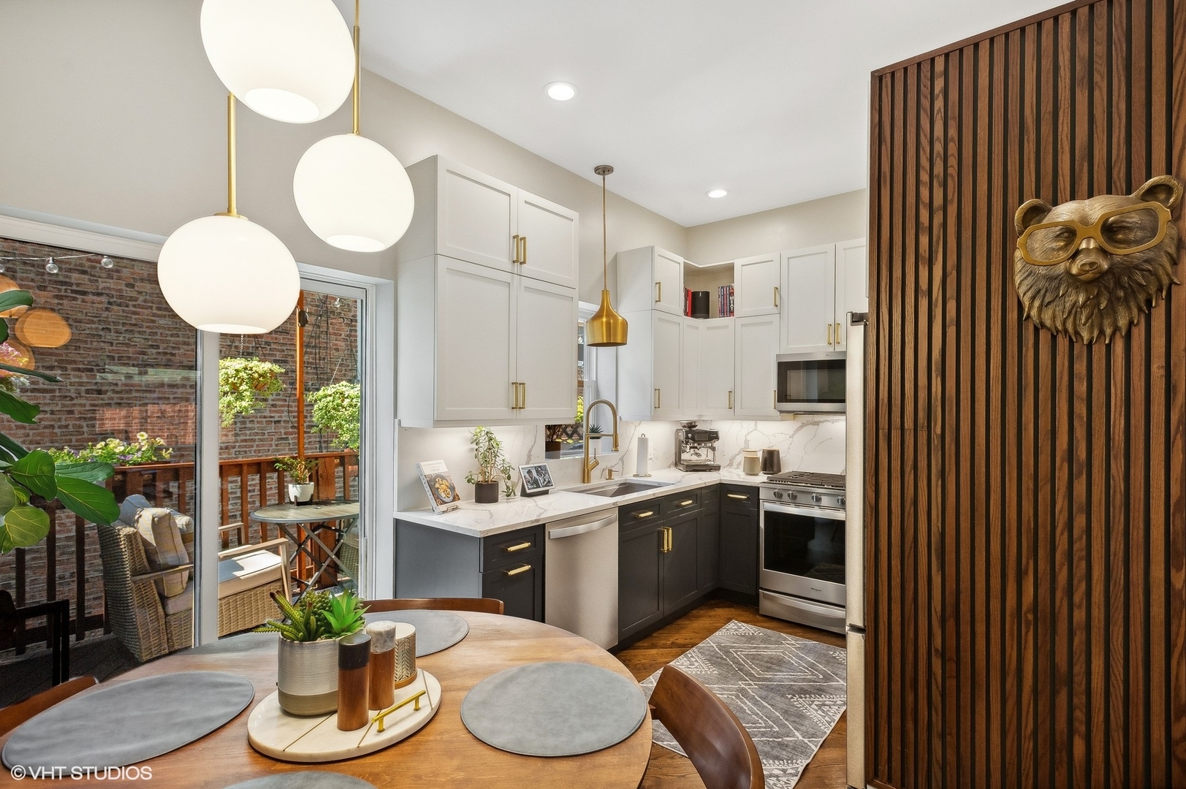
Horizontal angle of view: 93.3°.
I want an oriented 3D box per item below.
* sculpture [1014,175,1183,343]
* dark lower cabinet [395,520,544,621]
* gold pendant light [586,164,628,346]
[{"bbox_3d":[1.398,-0.369,1.563,0.355,0.447,0.180,0,-1,39],"label":"sculpture"},{"bbox_3d":[-0.605,1.053,2.714,0.645,0.880,0.385,0,-1,39],"label":"dark lower cabinet"},{"bbox_3d":[0.083,-0.924,3.756,0.285,1.173,0.285,1,-1,0],"label":"gold pendant light"}]

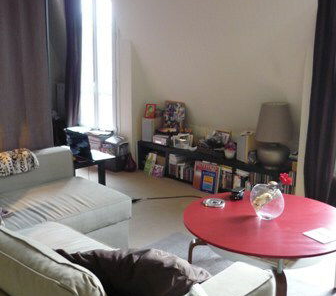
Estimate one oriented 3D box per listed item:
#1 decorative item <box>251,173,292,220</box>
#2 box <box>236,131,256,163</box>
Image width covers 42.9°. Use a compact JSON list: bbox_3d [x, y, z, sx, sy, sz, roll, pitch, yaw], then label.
[{"bbox_3d":[0.662,0.306,2.741,0.250,0.250,0.210,3,13,11],"label":"decorative item"},{"bbox_3d":[0.835,0.001,4.370,0.240,0.290,0.105,-11,17,-42],"label":"box"}]

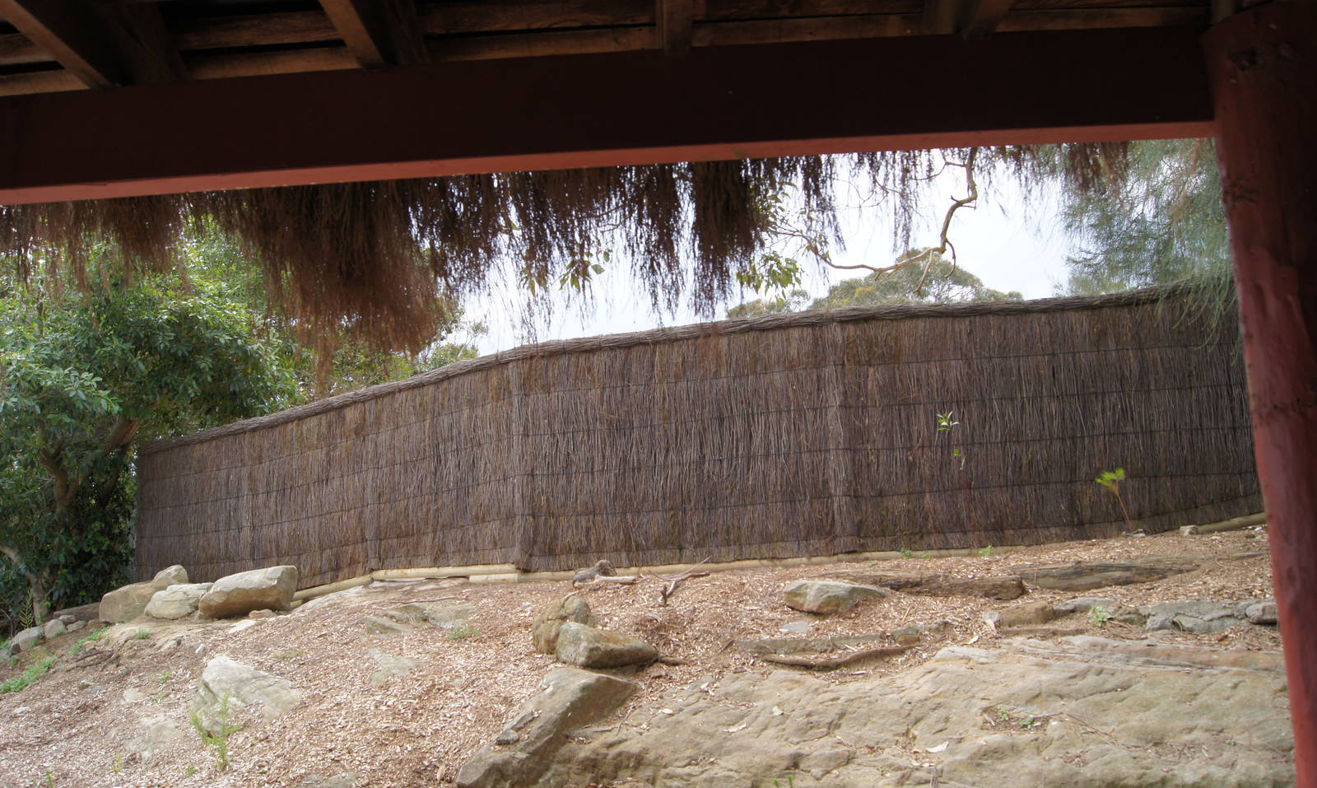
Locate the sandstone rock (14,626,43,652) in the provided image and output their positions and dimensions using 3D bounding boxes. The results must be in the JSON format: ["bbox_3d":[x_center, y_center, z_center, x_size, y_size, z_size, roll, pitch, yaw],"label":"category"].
[{"bbox_3d":[-7.021,2.725,11.000,0.272,0.258,0.270,4,-9,-32],"label":"sandstone rock"}]

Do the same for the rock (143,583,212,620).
[{"bbox_3d":[-5.145,2.218,10.600,0.673,0.360,0.500,3,-8,-25],"label":"rock"}]

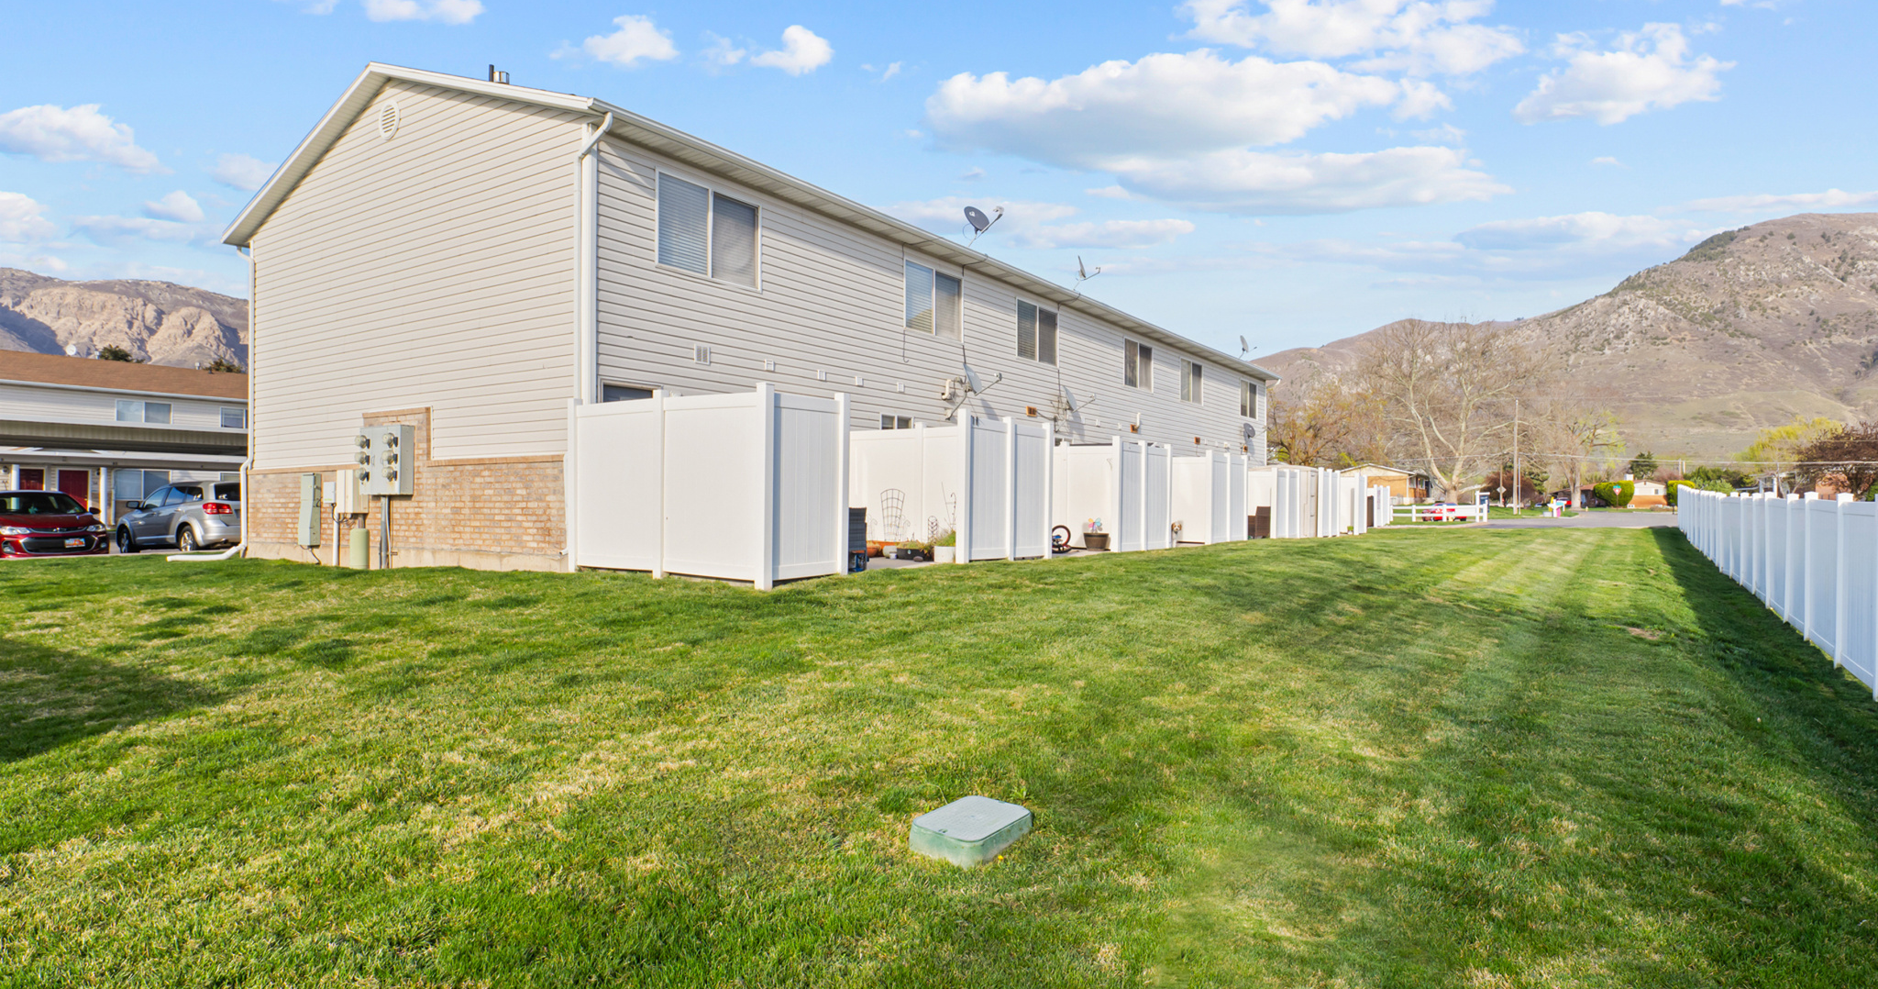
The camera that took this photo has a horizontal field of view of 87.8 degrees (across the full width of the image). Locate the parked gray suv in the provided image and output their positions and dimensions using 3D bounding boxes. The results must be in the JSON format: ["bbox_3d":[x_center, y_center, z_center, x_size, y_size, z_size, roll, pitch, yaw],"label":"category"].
[{"bbox_3d":[-17.718,0.527,23.511,4.890,1.690,1.880,0,-1,29],"label":"parked gray suv"}]

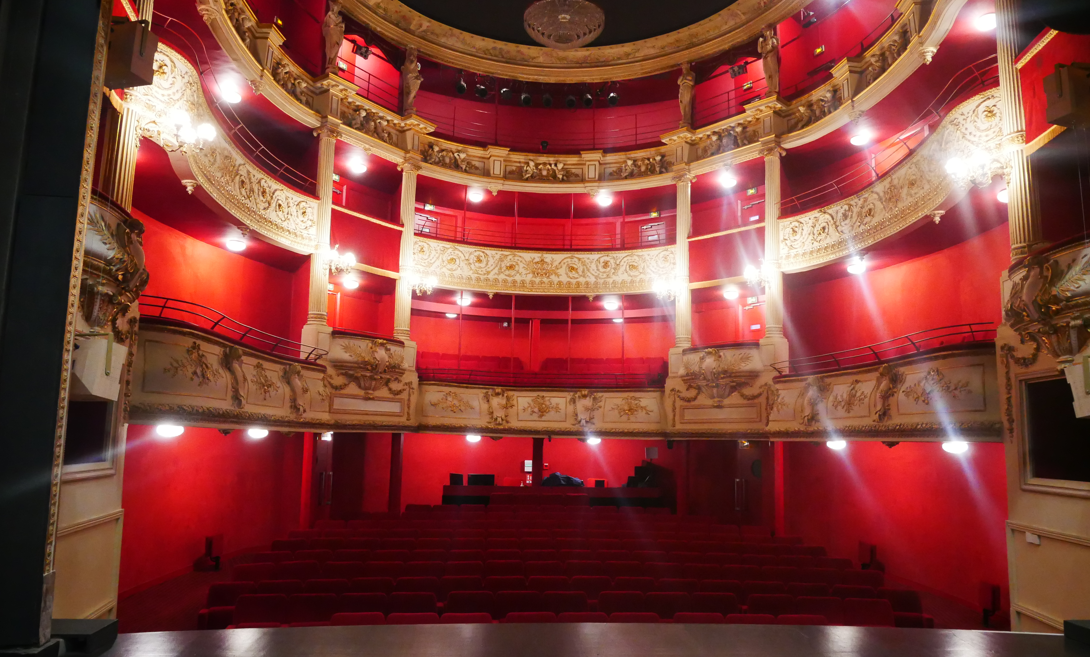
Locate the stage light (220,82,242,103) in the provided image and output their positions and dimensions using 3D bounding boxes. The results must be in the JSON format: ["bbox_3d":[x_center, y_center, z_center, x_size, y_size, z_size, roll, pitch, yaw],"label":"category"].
[{"bbox_3d":[-5.040,-3.760,12.141,0.330,0.220,0.330,5,-8,-23],"label":"stage light"}]

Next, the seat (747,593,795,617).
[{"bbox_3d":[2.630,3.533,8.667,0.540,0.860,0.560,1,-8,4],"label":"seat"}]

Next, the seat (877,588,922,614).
[{"bbox_3d":[4.254,3.561,8.902,0.540,0.880,0.580,0,-8,10],"label":"seat"}]

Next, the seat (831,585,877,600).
[{"bbox_3d":[3.753,3.563,8.987,0.550,0.870,0.580,0,-8,7],"label":"seat"}]

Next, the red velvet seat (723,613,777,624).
[{"bbox_3d":[2.167,3.437,7.742,0.550,0.870,0.580,1,-8,2],"label":"red velvet seat"}]

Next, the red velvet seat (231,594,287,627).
[{"bbox_3d":[-2.951,3.217,7.728,0.540,0.880,0.580,3,-8,-14],"label":"red velvet seat"}]

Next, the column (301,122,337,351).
[{"bbox_3d":[-3.881,-1.648,13.190,0.400,4.020,0.400,-4,-9,34],"label":"column"}]

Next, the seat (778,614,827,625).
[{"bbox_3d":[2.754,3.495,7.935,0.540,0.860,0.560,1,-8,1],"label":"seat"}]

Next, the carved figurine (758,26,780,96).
[{"bbox_3d":[4.239,-5.013,14.127,0.400,1.340,0.350,-4,-10,37],"label":"carved figurine"}]

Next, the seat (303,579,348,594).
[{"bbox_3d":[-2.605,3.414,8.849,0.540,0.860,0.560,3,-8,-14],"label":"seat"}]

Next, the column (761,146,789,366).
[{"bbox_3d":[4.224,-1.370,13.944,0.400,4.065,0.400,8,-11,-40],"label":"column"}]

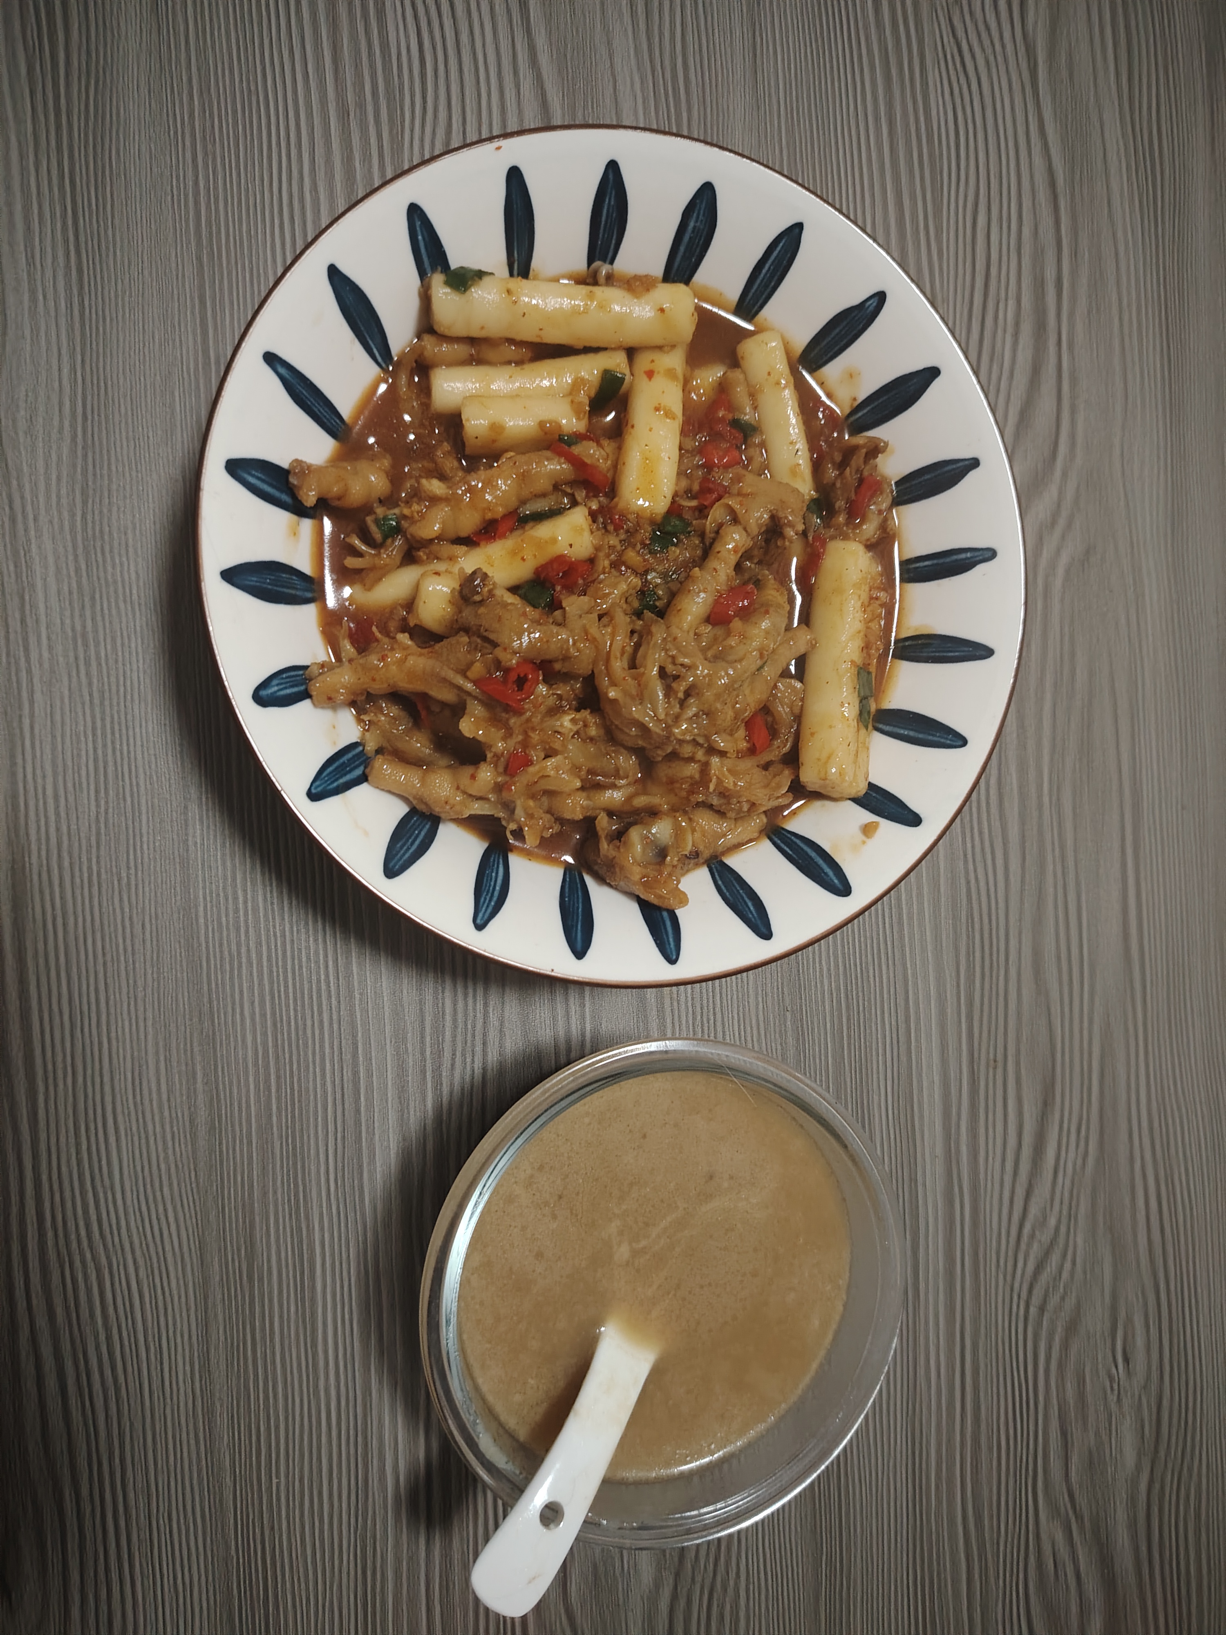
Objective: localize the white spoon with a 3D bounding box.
[{"bbox_3d":[0.003,0.129,0.291,0.041,0.042,0.126,39,71,-10],"label":"white spoon"}]

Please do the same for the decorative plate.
[{"bbox_3d":[0.004,-0.065,0.304,0.213,0.045,0.213,0,89,-13],"label":"decorative plate"}]

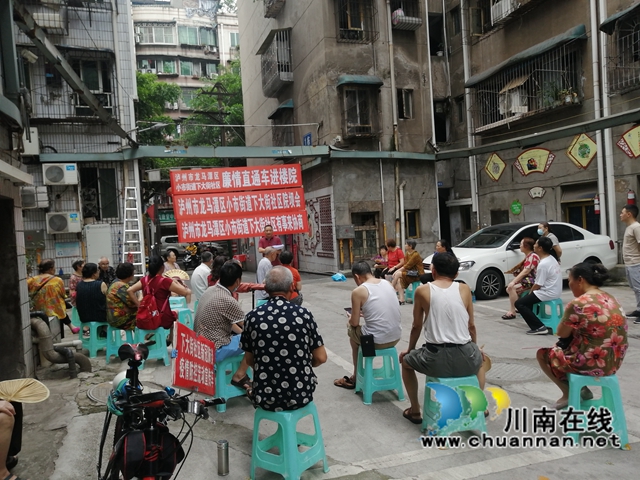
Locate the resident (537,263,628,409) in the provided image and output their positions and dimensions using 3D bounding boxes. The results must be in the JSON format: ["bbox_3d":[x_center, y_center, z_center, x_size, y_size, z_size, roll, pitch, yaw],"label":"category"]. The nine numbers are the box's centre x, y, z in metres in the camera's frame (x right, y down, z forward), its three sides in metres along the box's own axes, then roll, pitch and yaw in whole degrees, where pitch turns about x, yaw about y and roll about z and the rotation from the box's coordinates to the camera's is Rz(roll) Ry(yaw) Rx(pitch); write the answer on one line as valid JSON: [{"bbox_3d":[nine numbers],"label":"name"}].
[{"bbox_3d":[1.974,0.782,3.632,0.540,1.270,0.680,-5,2,-26],"label":"resident"}]

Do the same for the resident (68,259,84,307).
[{"bbox_3d":[-4.100,0.991,8.574,0.680,1.290,0.460,-4,1,-40],"label":"resident"}]

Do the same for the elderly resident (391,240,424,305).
[{"bbox_3d":[1.784,0.635,9.409,0.660,1.210,0.460,-3,2,10],"label":"elderly resident"}]

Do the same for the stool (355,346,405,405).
[{"bbox_3d":[0.534,1.209,4.408,0.340,0.465,0.340,-3,1,-12],"label":"stool"}]

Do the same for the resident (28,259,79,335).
[{"bbox_3d":[-4.215,0.996,7.678,0.540,1.370,0.660,-3,2,18],"label":"resident"}]

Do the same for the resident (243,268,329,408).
[{"bbox_3d":[-0.212,0.813,3.100,0.530,1.290,0.700,-3,1,0],"label":"resident"}]

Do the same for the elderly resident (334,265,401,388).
[{"bbox_3d":[0.467,0.815,4.560,0.500,1.255,0.720,-4,1,-30],"label":"elderly resident"}]

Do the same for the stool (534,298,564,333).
[{"bbox_3d":[3.129,1.026,6.595,0.340,0.465,0.340,-4,1,-39],"label":"stool"}]

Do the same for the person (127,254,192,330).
[{"bbox_3d":[-1.952,0.874,6.099,0.680,1.340,0.720,-3,1,22],"label":"person"}]

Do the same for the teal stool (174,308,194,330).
[{"bbox_3d":[-2.150,1.317,7.563,0.350,0.472,0.350,-4,2,-15],"label":"teal stool"}]

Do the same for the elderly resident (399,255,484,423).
[{"bbox_3d":[0.988,0.794,3.820,0.630,1.360,0.720,-4,2,2],"label":"elderly resident"}]

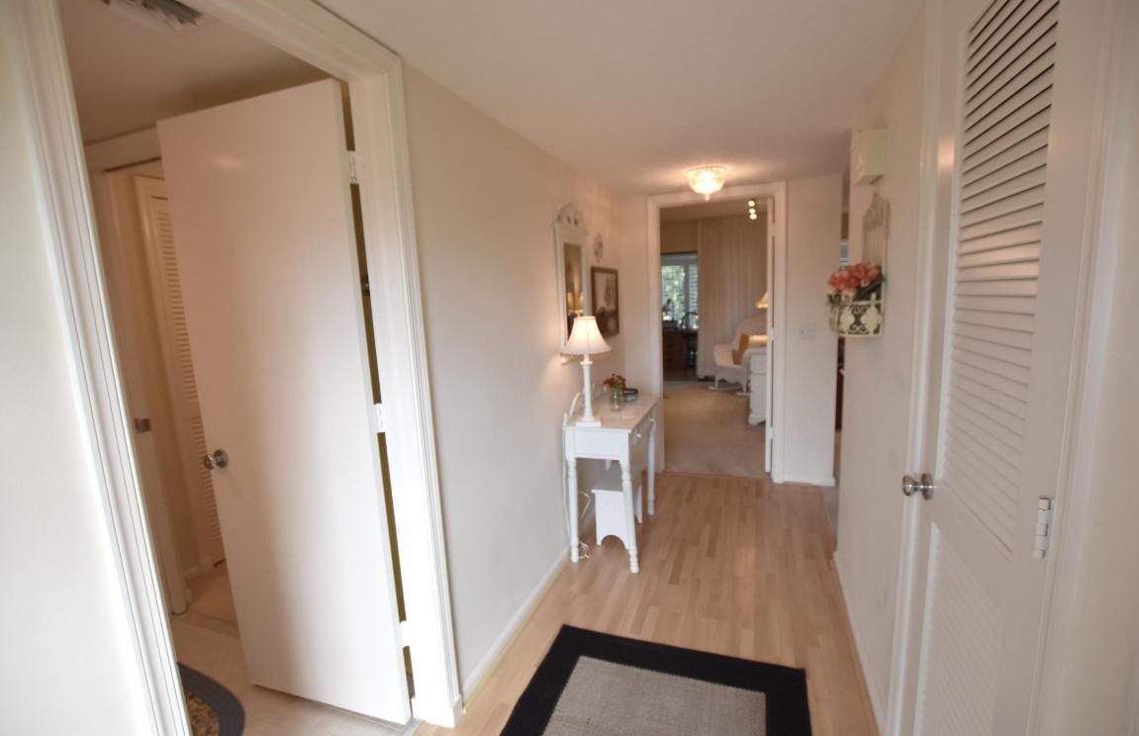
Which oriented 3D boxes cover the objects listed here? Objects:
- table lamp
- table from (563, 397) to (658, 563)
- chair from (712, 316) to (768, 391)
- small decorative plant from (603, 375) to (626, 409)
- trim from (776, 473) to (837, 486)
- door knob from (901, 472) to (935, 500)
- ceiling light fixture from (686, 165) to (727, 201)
[{"bbox_3d":[0.088,0.016,2.428,0.255,0.550,0.255,-3,8,0],"label":"table lamp"},{"bbox_3d":[0.282,0.622,2.757,0.350,0.760,0.750,0,9,20],"label":"table"},{"bbox_3d":[2.595,-0.244,6.911,0.880,1.100,0.680,-7,9,-27],"label":"chair"},{"bbox_3d":[0.254,0.137,2.735,0.140,0.210,0.140,1,9,22],"label":"small decorative plant"},{"bbox_3d":[1.704,0.798,3.435,0.410,0.086,0.020,1,9,22],"label":"trim"},{"bbox_3d":[0.831,0.281,1.139,0.063,0.065,0.065,1,9,22],"label":"door knob"},{"bbox_3d":[0.822,-1.081,2.821,0.240,0.175,0.240,1,9,22],"label":"ceiling light fixture"}]

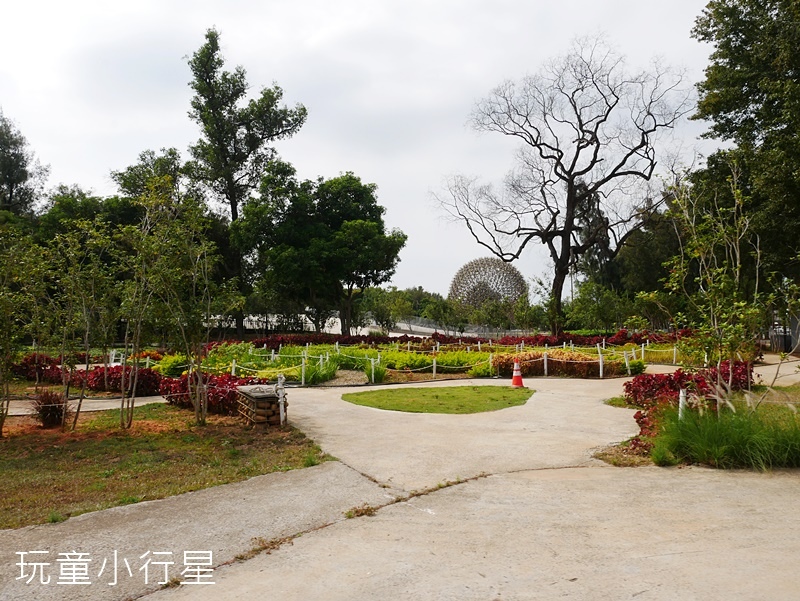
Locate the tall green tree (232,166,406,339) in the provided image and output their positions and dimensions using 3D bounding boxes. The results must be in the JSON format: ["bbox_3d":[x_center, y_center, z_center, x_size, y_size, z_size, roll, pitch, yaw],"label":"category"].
[{"bbox_3d":[-5.516,-3.232,39.000,11.946,12.086,11.349,0,-3,0],"label":"tall green tree"}]

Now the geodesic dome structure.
[{"bbox_3d":[15.946,-0.901,100.000,14.414,14.054,14.414,0,-3,0],"label":"geodesic dome structure"}]

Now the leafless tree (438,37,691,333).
[{"bbox_3d":[11.928,-8.108,40.000,18.306,21.838,16.476,0,-3,0],"label":"leafless tree"}]

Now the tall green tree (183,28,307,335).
[{"bbox_3d":[-11.063,-8.360,40.000,8.649,22.486,8.649,0,-3,0],"label":"tall green tree"}]

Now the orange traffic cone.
[{"bbox_3d":[2.819,1.755,13.300,0.340,0.707,0.340,0,-3,0],"label":"orange traffic cone"}]

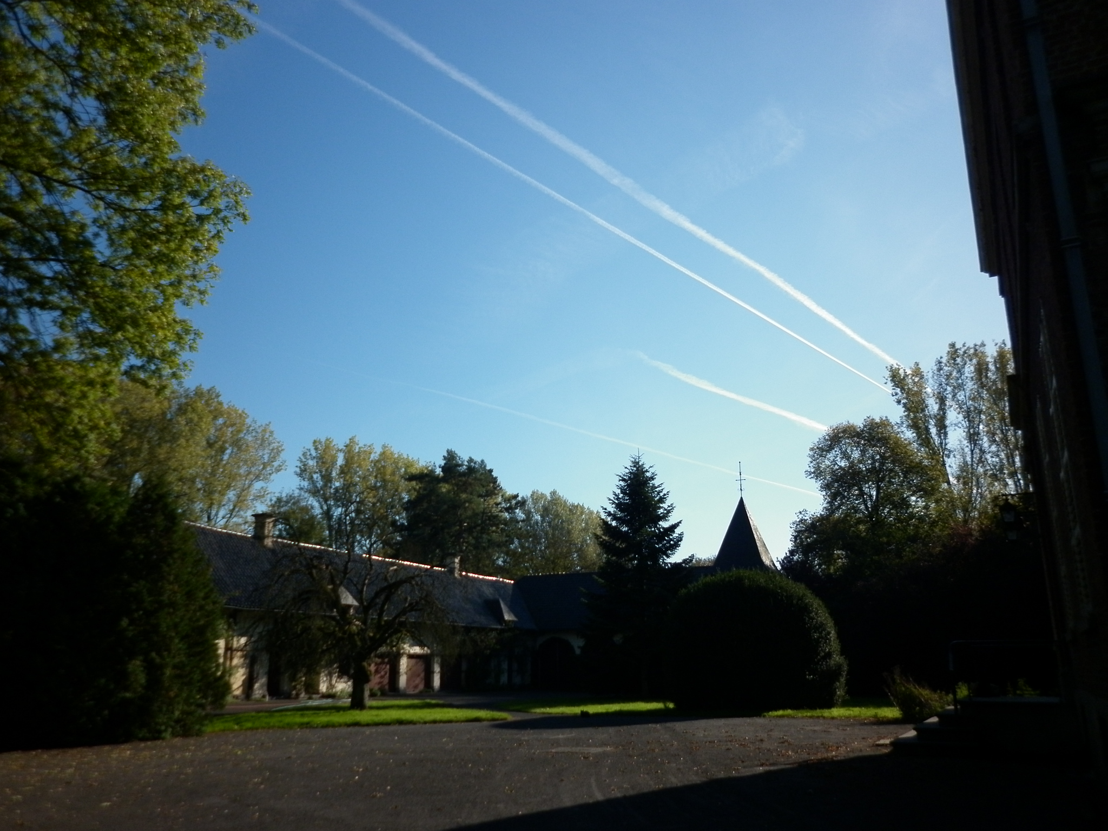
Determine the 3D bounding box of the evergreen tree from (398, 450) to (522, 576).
[{"bbox_3d":[-8.270,13.041,79.001,10.524,20.442,10.524,1,-16,-6],"label":"evergreen tree"}]

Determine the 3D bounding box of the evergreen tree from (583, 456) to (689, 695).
[{"bbox_3d":[4.608,8.320,47.939,5.770,12.546,5.770,-2,-16,5],"label":"evergreen tree"}]

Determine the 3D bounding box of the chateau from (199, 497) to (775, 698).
[{"bbox_3d":[-2.019,9.355,52.086,24.700,12.870,39.000,-7,-17,23],"label":"chateau"}]

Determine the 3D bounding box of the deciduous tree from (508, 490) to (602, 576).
[{"bbox_3d":[-0.138,17.540,93.758,10.172,19.706,10.172,0,-16,0],"label":"deciduous tree"}]

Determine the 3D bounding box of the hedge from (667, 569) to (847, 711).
[{"bbox_3d":[7.030,7.683,31.077,6.140,4.601,5.663,-4,-16,12],"label":"hedge"}]

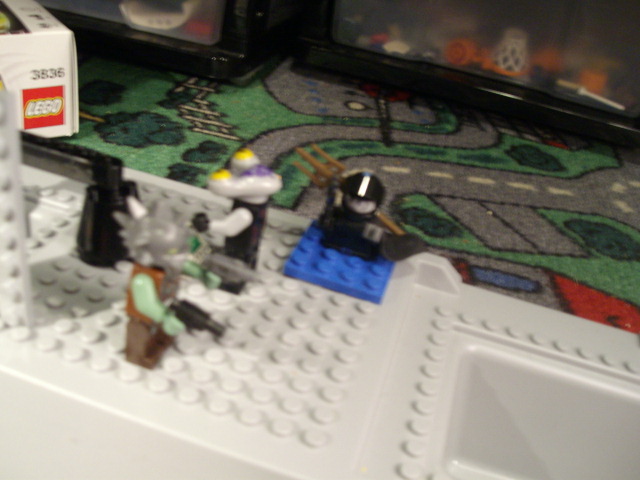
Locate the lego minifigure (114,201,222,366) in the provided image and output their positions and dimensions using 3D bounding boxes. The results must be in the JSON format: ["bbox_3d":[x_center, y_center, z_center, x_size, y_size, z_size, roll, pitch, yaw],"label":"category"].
[{"bbox_3d":[-0.033,0.010,0.160,0.032,0.045,0.025,16,31,8],"label":"lego minifigure"}]

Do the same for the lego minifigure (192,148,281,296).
[{"bbox_3d":[-0.023,-0.005,0.195,0.022,0.040,0.024,16,31,8],"label":"lego minifigure"}]

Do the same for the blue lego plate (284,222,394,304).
[{"bbox_3d":[0.008,0.006,0.220,0.032,0.005,0.032,16,31,8],"label":"blue lego plate"}]

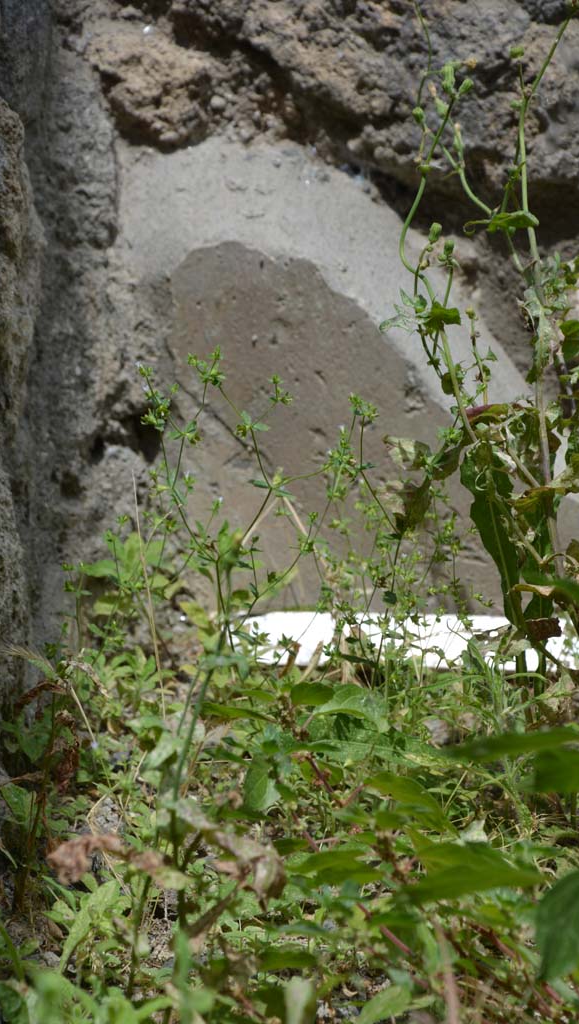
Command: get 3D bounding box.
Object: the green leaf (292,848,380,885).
[{"bbox_3d":[0.020,0.154,1.942,0.041,0.009,0.020,-4,24,-22],"label":"green leaf"}]

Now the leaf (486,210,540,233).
[{"bbox_3d":[0.110,-0.143,2.192,0.030,0.010,0.018,-4,17,-30],"label":"leaf"}]

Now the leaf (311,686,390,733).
[{"bbox_3d":[0.029,0.092,2.103,0.038,0.012,0.024,2,29,23],"label":"leaf"}]

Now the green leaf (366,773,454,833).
[{"bbox_3d":[0.054,0.130,1.992,0.048,0.009,0.022,31,46,18],"label":"green leaf"}]

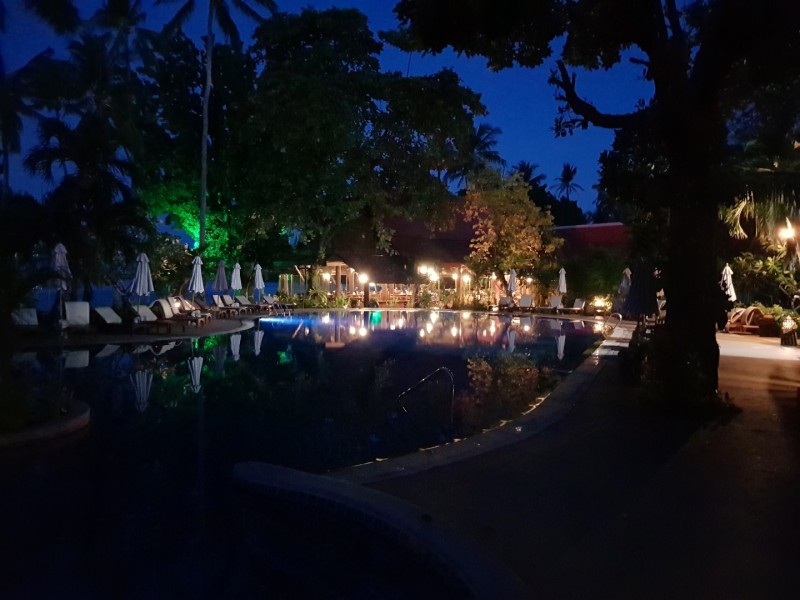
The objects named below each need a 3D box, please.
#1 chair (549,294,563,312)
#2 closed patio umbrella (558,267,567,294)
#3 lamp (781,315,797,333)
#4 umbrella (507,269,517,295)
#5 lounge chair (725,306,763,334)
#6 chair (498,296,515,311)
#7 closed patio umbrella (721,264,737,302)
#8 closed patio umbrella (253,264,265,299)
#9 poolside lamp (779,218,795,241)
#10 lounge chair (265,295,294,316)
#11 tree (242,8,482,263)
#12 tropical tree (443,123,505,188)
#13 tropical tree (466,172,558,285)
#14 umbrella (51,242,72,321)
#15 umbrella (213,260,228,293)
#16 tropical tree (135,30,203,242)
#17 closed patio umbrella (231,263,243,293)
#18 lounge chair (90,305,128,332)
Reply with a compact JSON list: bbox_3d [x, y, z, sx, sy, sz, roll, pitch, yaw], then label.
[{"bbox_3d":[8.230,0.298,31.700,0.660,0.780,1.850,1,2,15],"label":"chair"},{"bbox_3d":[8.870,-0.542,32.800,0.500,2.350,0.500,1,2,0],"label":"closed patio umbrella"},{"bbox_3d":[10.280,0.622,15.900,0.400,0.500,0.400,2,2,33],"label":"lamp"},{"bbox_3d":[6.650,-0.649,35.641,0.520,2.400,0.520,1,2,11],"label":"umbrella"},{"bbox_3d":[11.586,0.668,20.186,1.750,0.850,0.700,0,2,-23],"label":"lounge chair"},{"bbox_3d":[6.084,0.153,34.287,0.700,0.780,1.750,1,2,16],"label":"chair"},{"bbox_3d":[12.321,-0.147,22.641,0.650,2.400,0.650,2,2,29],"label":"closed patio umbrella"},{"bbox_3d":[-7.668,-0.748,32.541,0.600,2.400,0.600,0,2,-13],"label":"closed patio umbrella"},{"bbox_3d":[10.176,-1.854,15.800,0.380,0.550,0.380,2,2,33],"label":"poolside lamp"},{"bbox_3d":[-6.036,0.174,30.100,0.660,0.750,1.850,-1,3,-45],"label":"lounge chair"},{"bbox_3d":[-2.340,-8.683,37.500,14.400,17.600,13.000,1,2,0],"label":"tree"},{"bbox_3d":[7.182,-8.888,58.280,6.400,16.500,6.400,1,2,7],"label":"tropical tree"},{"bbox_3d":[7.051,-3.865,38.000,6.300,8.600,6.000,1,2,0],"label":"tropical tree"},{"bbox_3d":[-9.310,-0.366,16.541,0.650,2.400,0.650,0,2,-29],"label":"umbrella"},{"bbox_3d":[-8.112,-0.582,27.200,0.620,2.350,0.620,1,2,0],"label":"umbrella"},{"bbox_3d":[-12.328,-6.827,32.000,4.100,14.200,4.200,1,2,0],"label":"tropical tree"},{"bbox_3d":[-8.392,-0.718,30.900,0.570,2.350,0.570,1,2,0],"label":"closed patio umbrella"},{"bbox_3d":[-8.746,0.544,18.388,1.800,0.700,0.680,2,2,27],"label":"lounge chair"}]

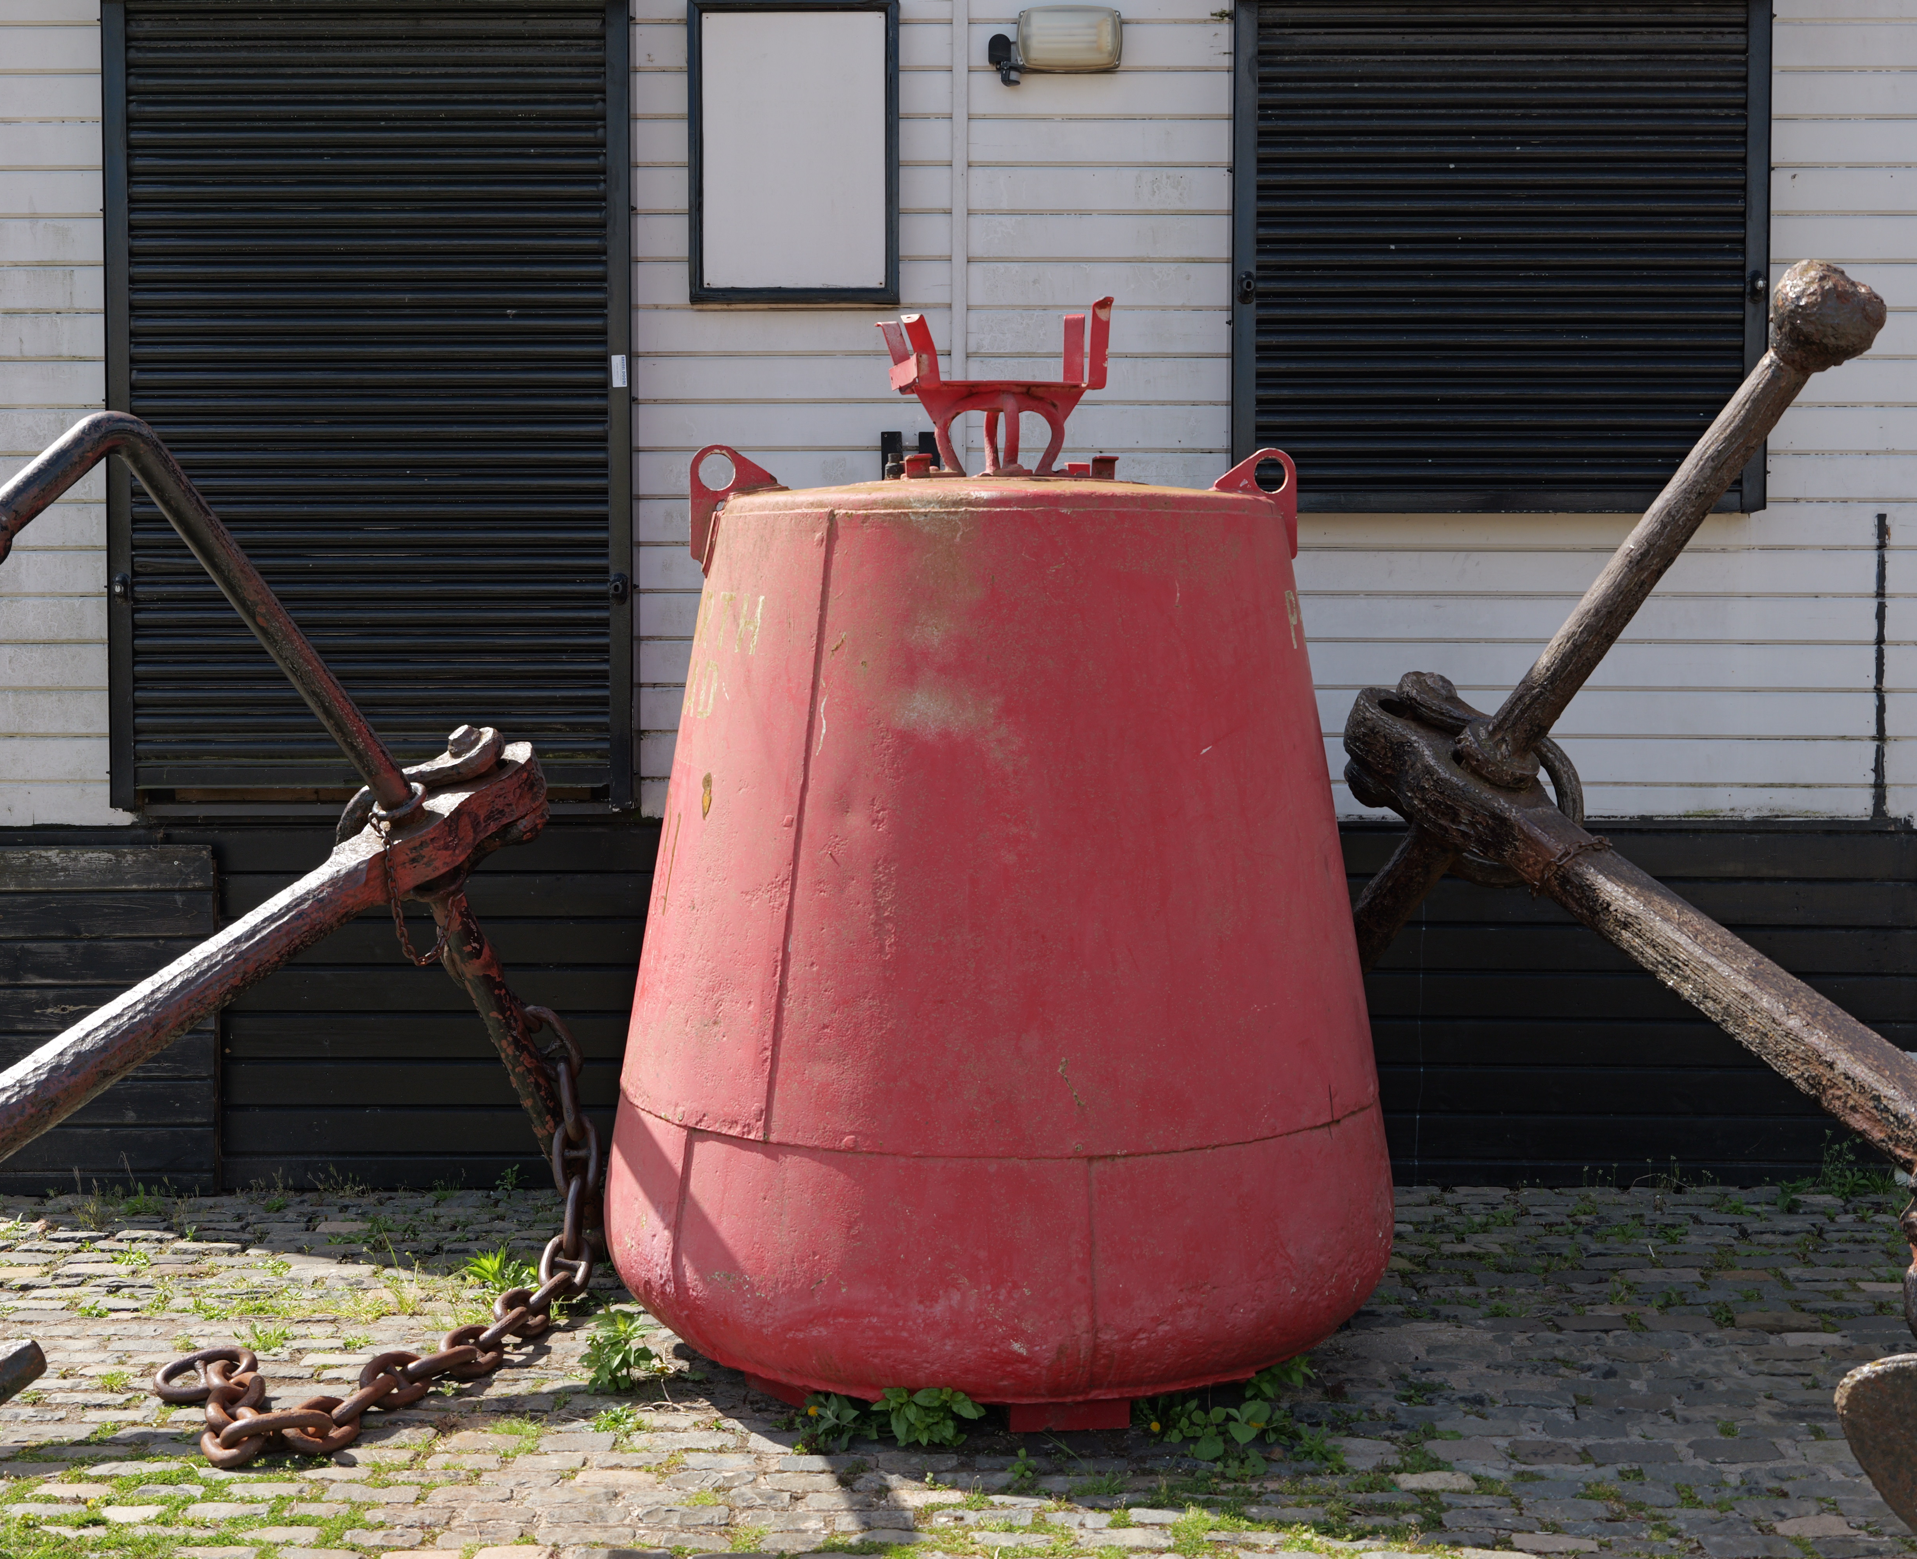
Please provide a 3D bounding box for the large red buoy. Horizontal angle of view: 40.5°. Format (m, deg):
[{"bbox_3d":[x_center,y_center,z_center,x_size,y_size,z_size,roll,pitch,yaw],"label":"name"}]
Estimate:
[{"bbox_3d":[0.085,0.122,5.510,1.650,2.250,1.650,0,2,0],"label":"large red buoy"}]

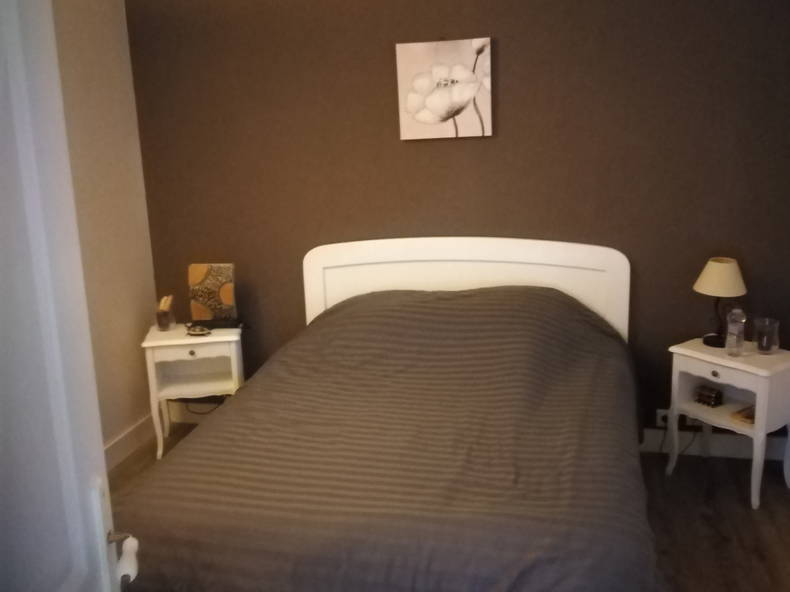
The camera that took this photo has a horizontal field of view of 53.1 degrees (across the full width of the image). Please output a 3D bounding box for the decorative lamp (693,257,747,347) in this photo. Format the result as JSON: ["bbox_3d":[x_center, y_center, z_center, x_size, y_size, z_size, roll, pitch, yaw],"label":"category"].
[{"bbox_3d":[1.333,0.026,3.241,0.216,0.352,0.216,1,13,13],"label":"decorative lamp"}]

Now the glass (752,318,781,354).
[{"bbox_3d":[1.488,0.157,3.157,0.098,0.126,0.098,1,13,13],"label":"glass"}]

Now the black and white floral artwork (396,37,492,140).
[{"bbox_3d":[0.215,-0.885,3.405,0.403,0.403,0.025,1,13,13],"label":"black and white floral artwork"}]

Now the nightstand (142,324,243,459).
[{"bbox_3d":[-0.927,0.444,3.761,0.431,0.559,0.328,-4,13,-8],"label":"nightstand"}]

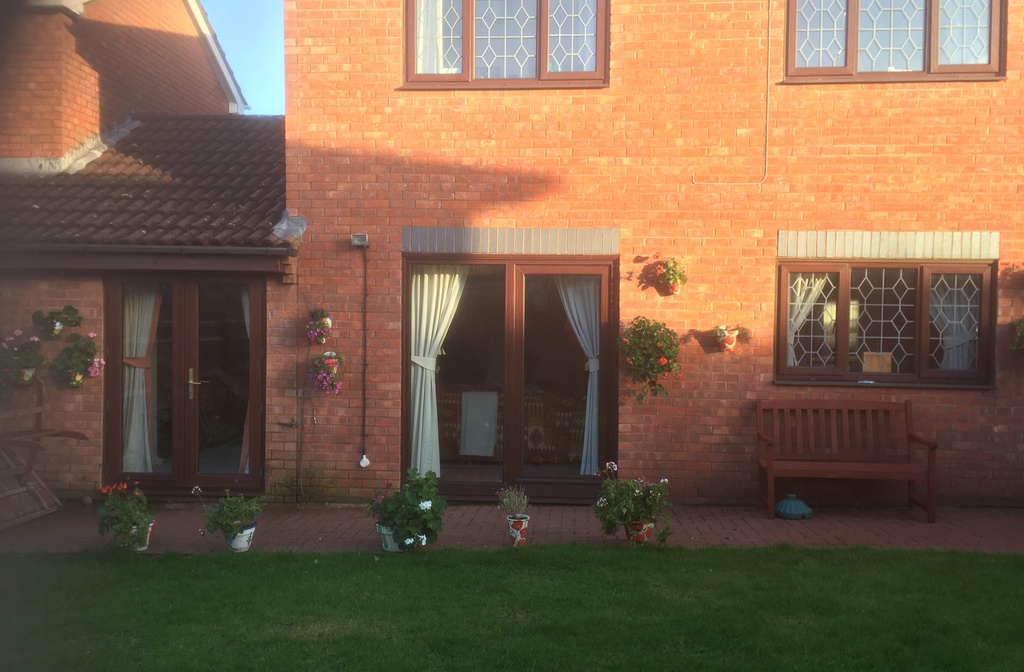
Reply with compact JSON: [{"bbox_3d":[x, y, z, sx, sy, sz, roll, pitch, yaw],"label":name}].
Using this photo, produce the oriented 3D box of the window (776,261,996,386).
[{"bbox_3d":[3.054,-0.107,7.060,1.730,1.040,0.120,1,2,5],"label":"window"}]

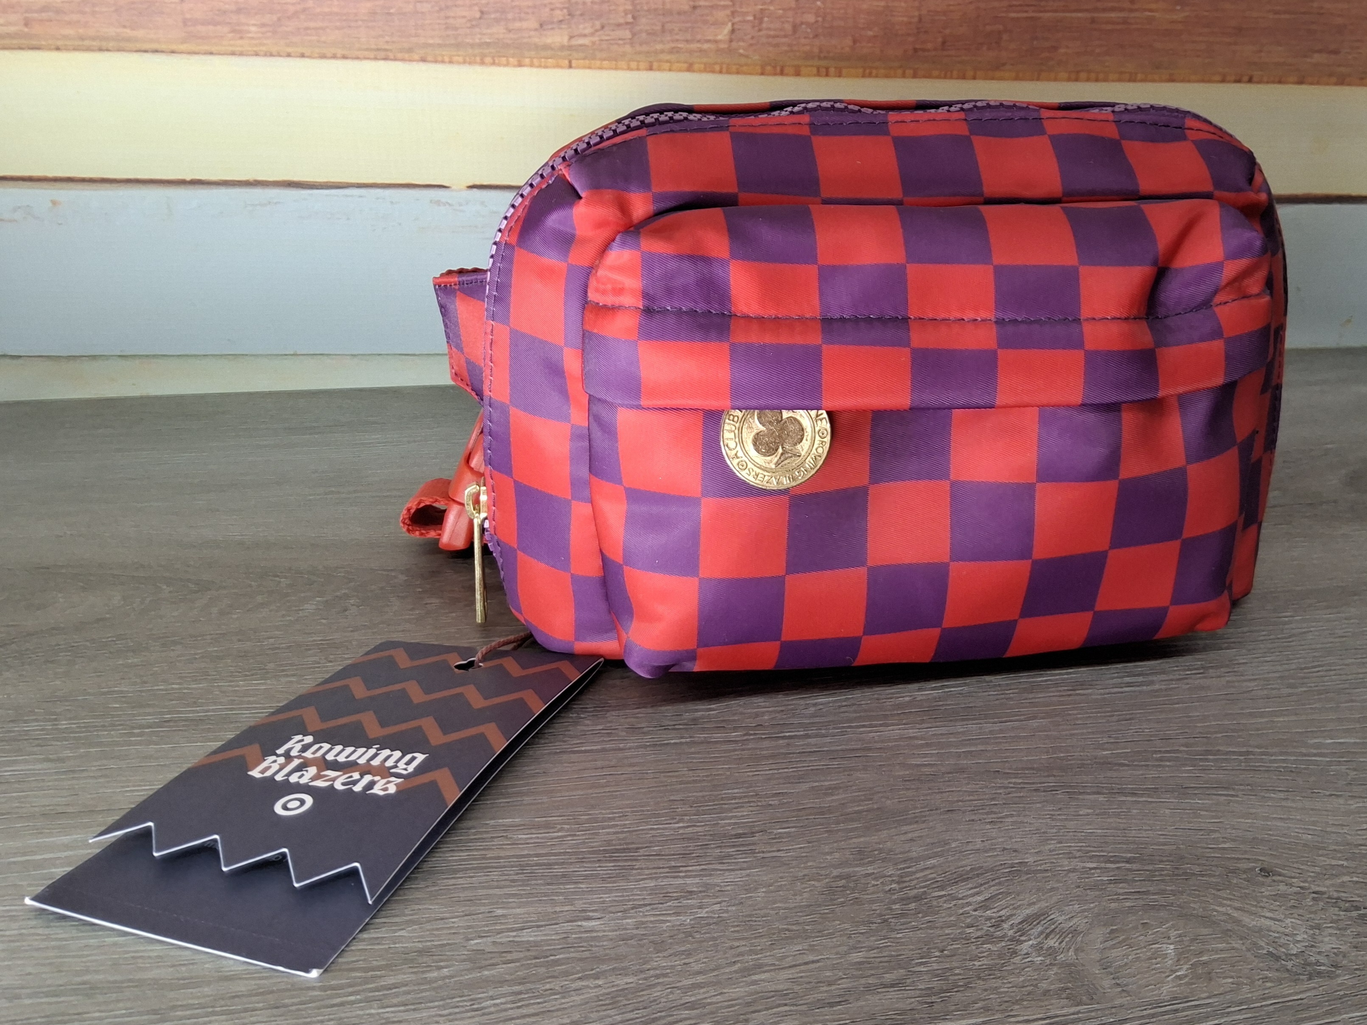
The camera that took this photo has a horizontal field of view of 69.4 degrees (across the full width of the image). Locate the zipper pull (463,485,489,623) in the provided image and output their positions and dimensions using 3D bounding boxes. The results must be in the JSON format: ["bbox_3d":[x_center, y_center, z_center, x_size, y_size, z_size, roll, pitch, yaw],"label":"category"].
[{"bbox_3d":[-0.054,0.011,0.259,0.006,0.038,0.008,-3,17,-9],"label":"zipper pull"}]

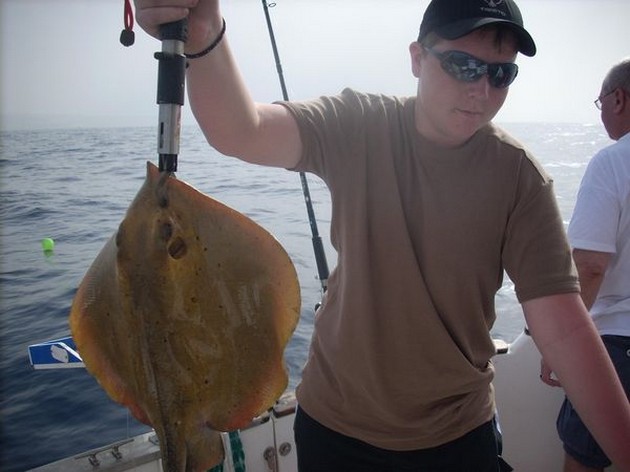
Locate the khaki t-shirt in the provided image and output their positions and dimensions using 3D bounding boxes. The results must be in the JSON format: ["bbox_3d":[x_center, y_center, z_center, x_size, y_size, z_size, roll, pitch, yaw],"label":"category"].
[{"bbox_3d":[0.198,0.048,1.210,0.490,0.600,0.300,4,12,-2],"label":"khaki t-shirt"}]

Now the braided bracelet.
[{"bbox_3d":[-0.142,-0.254,0.860,0.066,0.064,0.009,-28,-39,9],"label":"braided bracelet"}]

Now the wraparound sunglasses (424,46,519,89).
[{"bbox_3d":[0.258,-0.283,1.094,0.140,0.047,0.125,2,25,-13],"label":"wraparound sunglasses"}]

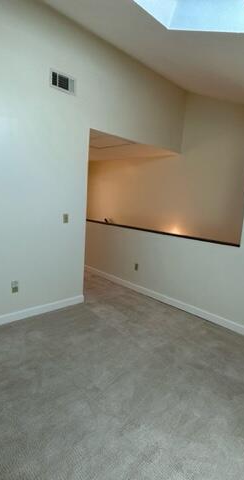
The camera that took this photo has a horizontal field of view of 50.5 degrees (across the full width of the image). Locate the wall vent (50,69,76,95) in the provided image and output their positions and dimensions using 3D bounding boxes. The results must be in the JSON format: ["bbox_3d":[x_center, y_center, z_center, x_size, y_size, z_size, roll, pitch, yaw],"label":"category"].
[{"bbox_3d":[-0.685,-1.817,3.004,0.325,0.185,0.022,-5,13,-44],"label":"wall vent"}]

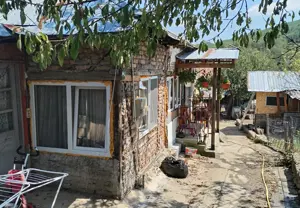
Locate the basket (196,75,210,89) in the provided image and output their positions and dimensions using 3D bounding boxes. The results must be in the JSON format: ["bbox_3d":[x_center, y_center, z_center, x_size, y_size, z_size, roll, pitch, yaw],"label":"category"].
[{"bbox_3d":[1.514,-0.637,8.500,0.380,0.400,0.380,2,7,18],"label":"basket"}]

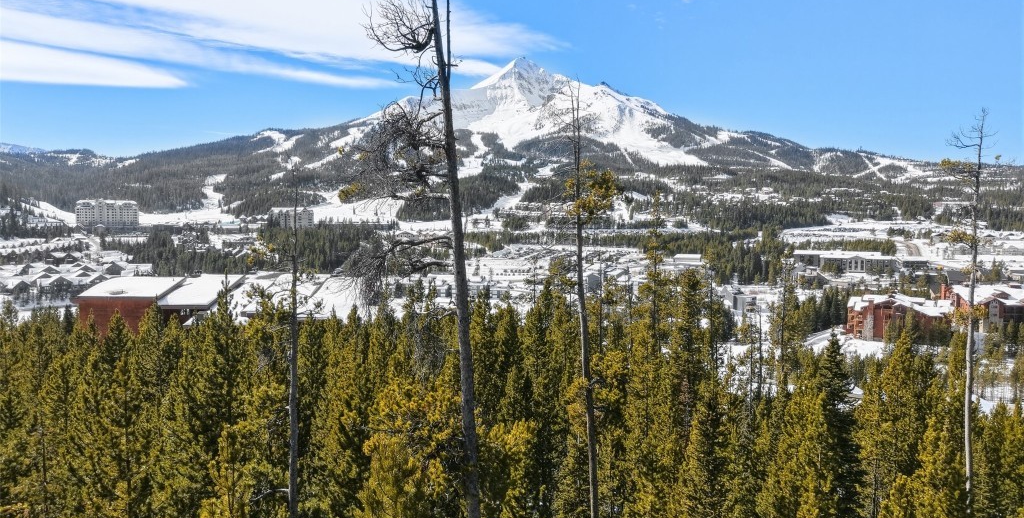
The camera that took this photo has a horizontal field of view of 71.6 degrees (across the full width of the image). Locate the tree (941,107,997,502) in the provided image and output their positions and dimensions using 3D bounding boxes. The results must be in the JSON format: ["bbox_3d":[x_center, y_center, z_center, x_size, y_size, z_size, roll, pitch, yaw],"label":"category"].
[{"bbox_3d":[23.197,3.372,36.000,2.900,22.500,2.900,0,3,0],"label":"tree"}]

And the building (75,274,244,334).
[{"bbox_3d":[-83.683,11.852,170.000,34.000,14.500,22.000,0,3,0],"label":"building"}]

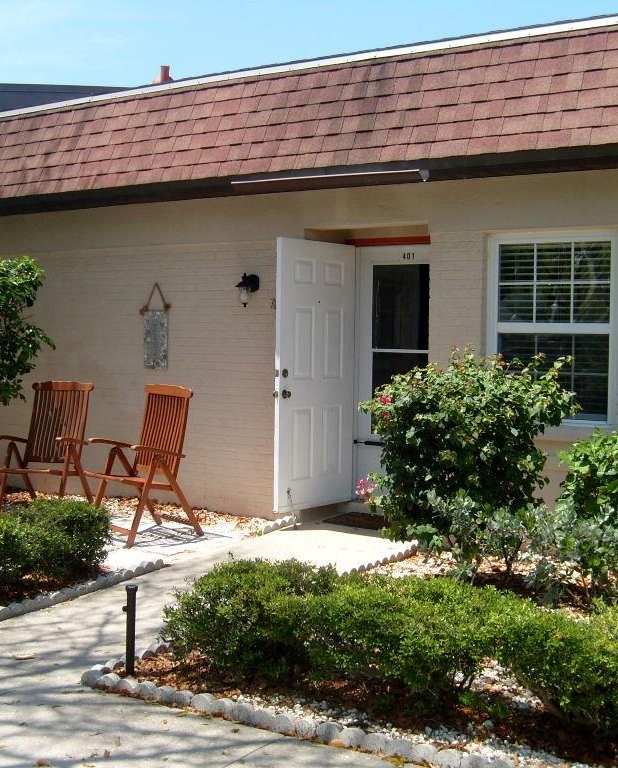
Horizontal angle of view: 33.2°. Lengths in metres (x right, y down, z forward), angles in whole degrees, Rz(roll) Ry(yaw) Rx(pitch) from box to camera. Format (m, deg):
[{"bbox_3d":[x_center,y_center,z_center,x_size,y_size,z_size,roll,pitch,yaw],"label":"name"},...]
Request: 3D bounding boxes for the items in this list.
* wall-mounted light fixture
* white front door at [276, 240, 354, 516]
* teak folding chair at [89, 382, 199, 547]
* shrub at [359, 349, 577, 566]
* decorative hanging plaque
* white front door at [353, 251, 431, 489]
[{"bbox_3d":[-0.491,-0.748,8.204,0.140,0.270,0.200,3,4,33],"label":"wall-mounted light fixture"},{"bbox_3d":[0.046,-0.076,8.257,0.050,2.090,0.900,3,4,41],"label":"white front door"},{"bbox_3d":[-1.209,0.567,7.502,0.690,1.070,0.590,-2,4,-43],"label":"teak folding chair"},{"bbox_3d":[1.029,0.477,6.720,1.360,1.420,1.200,3,4,33],"label":"shrub"},{"bbox_3d":[-1.333,-0.502,8.857,0.310,0.735,0.030,3,4,33],"label":"decorative hanging plaque"},{"bbox_3d":[0.798,-0.070,8.362,0.900,2.090,0.050,3,4,33],"label":"white front door"}]

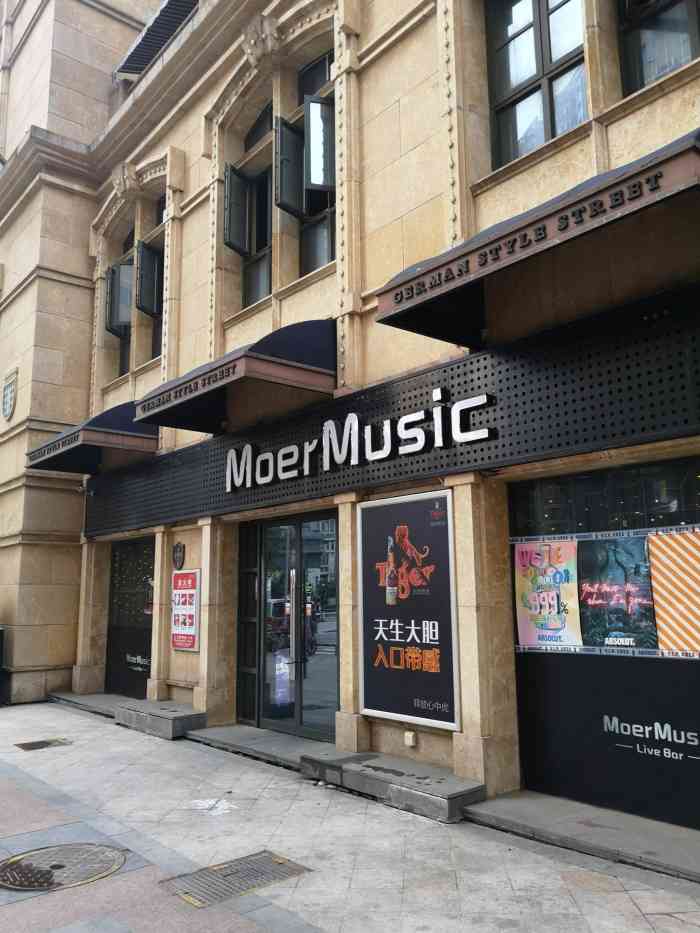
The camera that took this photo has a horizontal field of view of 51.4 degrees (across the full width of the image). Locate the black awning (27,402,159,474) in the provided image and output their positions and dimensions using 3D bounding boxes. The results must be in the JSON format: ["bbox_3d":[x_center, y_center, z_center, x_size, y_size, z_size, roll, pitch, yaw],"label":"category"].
[{"bbox_3d":[-3.984,-0.463,11.222,1.147,0.784,2.409,7,-12,-39],"label":"black awning"}]

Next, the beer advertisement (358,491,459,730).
[{"bbox_3d":[0.501,1.227,6.374,0.074,1.926,1.226,7,-12,-39],"label":"beer advertisement"}]

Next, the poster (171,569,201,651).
[{"bbox_3d":[-2.157,1.882,9.531,0.050,1.048,0.743,7,-12,-39],"label":"poster"}]

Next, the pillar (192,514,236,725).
[{"bbox_3d":[-1.672,1.916,9.172,0.429,2.524,0.330,7,-12,-39],"label":"pillar"}]

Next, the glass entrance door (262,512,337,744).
[{"bbox_3d":[-0.586,1.769,8.389,0.083,2.500,1.658,7,-12,-39],"label":"glass entrance door"}]

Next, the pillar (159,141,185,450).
[{"bbox_3d":[-2.608,-2.589,10.832,0.206,4.768,0.247,7,-12,-39],"label":"pillar"}]

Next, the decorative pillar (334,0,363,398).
[{"bbox_3d":[-0.033,-3.067,7.790,0.206,4.653,0.223,7,-12,-39],"label":"decorative pillar"}]

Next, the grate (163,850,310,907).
[{"bbox_3d":[-0.657,2.404,4.232,0.718,0.036,0.454,7,-12,-39],"label":"grate"}]

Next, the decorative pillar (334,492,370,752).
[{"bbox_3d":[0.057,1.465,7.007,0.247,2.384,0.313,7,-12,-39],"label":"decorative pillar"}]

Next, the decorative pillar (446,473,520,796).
[{"bbox_3d":[1.083,1.322,5.943,0.446,2.475,0.322,7,-12,-39],"label":"decorative pillar"}]

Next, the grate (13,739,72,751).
[{"bbox_3d":[-3.440,3.148,8.204,0.535,0.036,0.331,7,-12,-39],"label":"grate"}]

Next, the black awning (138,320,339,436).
[{"bbox_3d":[-1.323,-1.016,8.086,1.147,0.784,2.458,7,-12,-39],"label":"black awning"}]

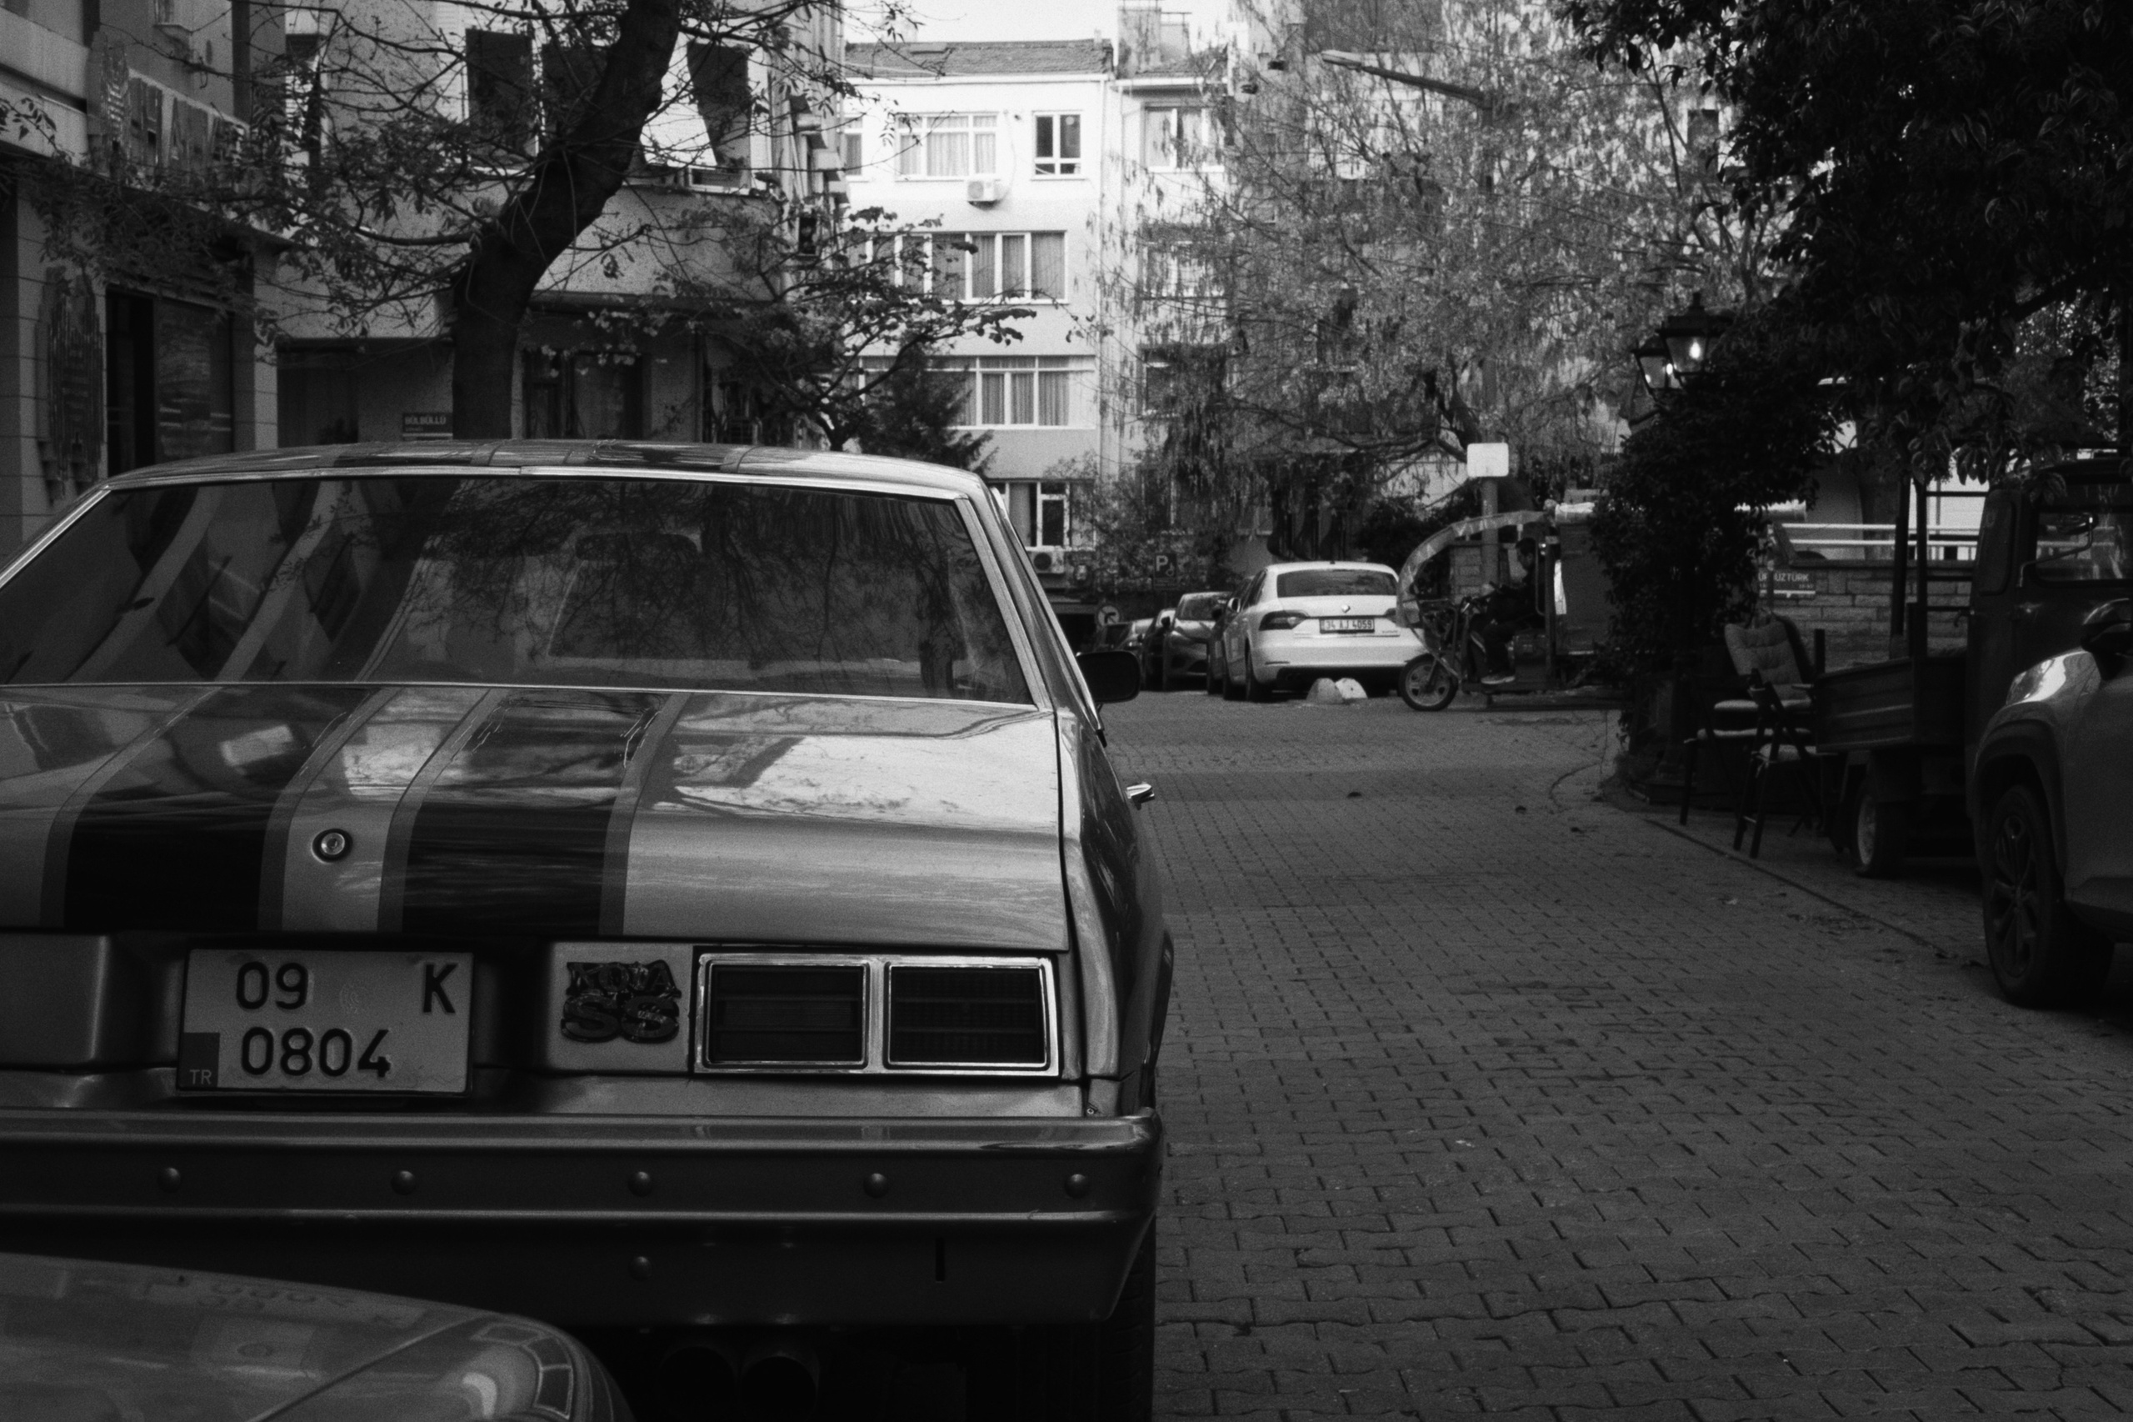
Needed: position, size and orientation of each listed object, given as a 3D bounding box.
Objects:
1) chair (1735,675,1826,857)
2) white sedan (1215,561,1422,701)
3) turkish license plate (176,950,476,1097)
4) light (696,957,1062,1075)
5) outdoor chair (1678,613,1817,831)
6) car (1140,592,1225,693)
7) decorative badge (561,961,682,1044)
[{"bbox_3d":[3.310,0.245,14.350,0.530,0.830,0.470,0,2,3],"label":"chair"},{"bbox_3d":[2.700,-0.860,33.000,1.840,1.465,4.750,0,2,-1],"label":"white sedan"},{"bbox_3d":[-0.782,0.329,3.325,0.305,0.152,0.012,1,-12,-1],"label":"turkish license plate"},{"bbox_3d":[-0.201,0.325,3.355,0.375,0.130,0.060,1,-12,-2],"label":"light"},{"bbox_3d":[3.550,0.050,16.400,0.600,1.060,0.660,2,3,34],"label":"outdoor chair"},{"bbox_3d":[2.200,-1.100,47.600,1.800,1.470,4.350,0,2,-3],"label":"car"},{"bbox_3d":[-0.473,0.309,3.330,0.128,0.090,0.013,1,-12,-1],"label":"decorative badge"}]

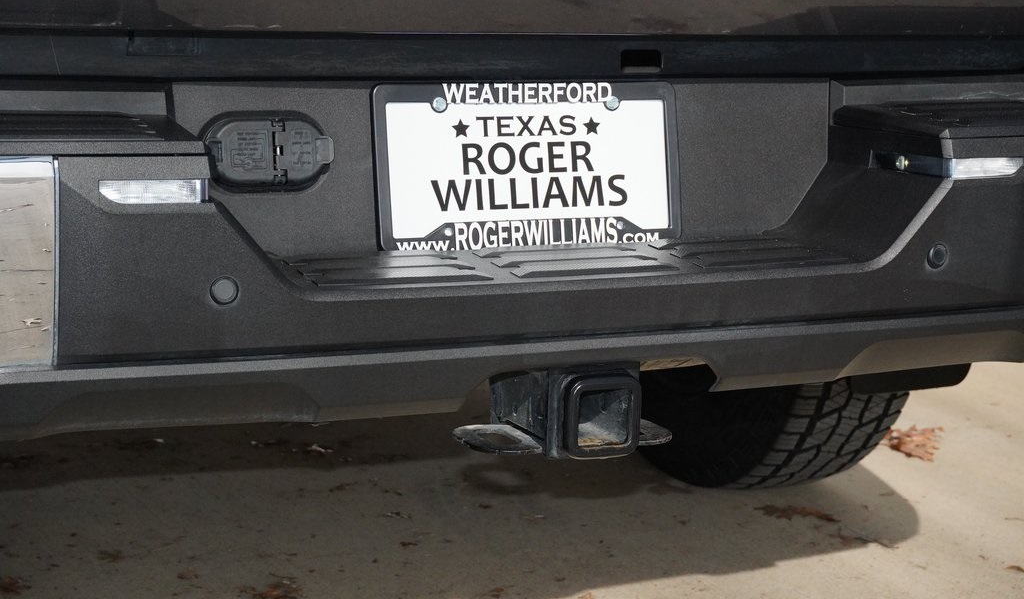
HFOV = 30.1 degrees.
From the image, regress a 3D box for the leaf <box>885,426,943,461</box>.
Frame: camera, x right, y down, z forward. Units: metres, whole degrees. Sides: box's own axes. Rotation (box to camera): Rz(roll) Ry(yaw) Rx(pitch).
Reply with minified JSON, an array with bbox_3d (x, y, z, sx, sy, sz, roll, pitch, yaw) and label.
[{"bbox_3d":[0.737,0.264,3.501,0.115,0.035,0.140,2,8,12],"label":"leaf"}]

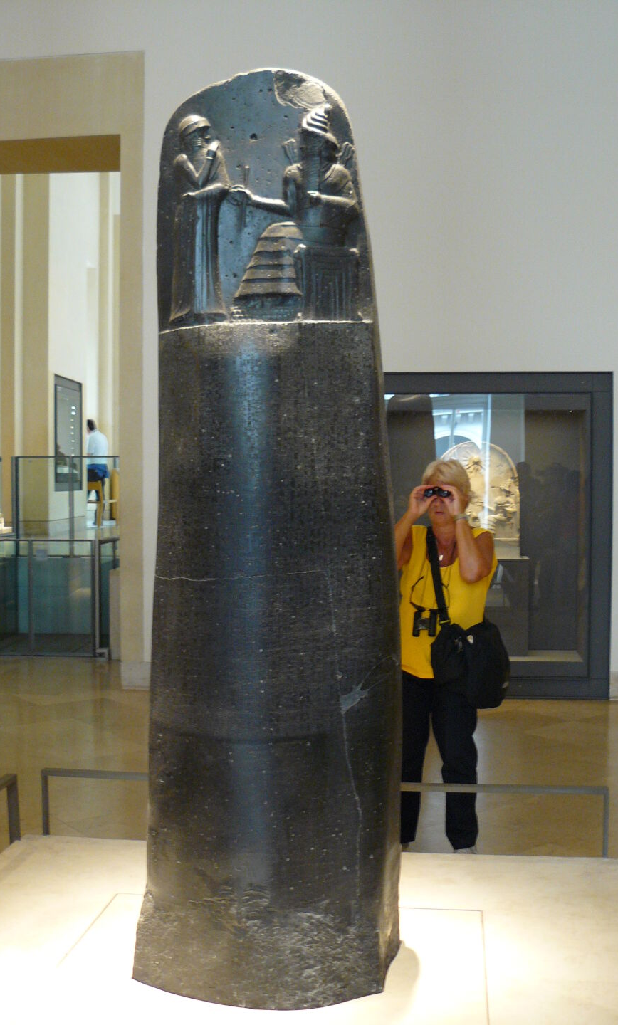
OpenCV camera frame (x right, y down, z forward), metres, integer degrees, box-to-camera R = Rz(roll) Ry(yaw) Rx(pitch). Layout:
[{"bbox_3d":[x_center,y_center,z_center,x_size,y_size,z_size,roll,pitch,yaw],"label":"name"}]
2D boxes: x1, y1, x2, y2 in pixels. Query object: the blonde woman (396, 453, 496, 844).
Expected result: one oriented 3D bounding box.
[{"bbox_3d":[0.525,0.610,4.530,0.490,1.630,0.420,1,2,17],"label":"blonde woman"}]

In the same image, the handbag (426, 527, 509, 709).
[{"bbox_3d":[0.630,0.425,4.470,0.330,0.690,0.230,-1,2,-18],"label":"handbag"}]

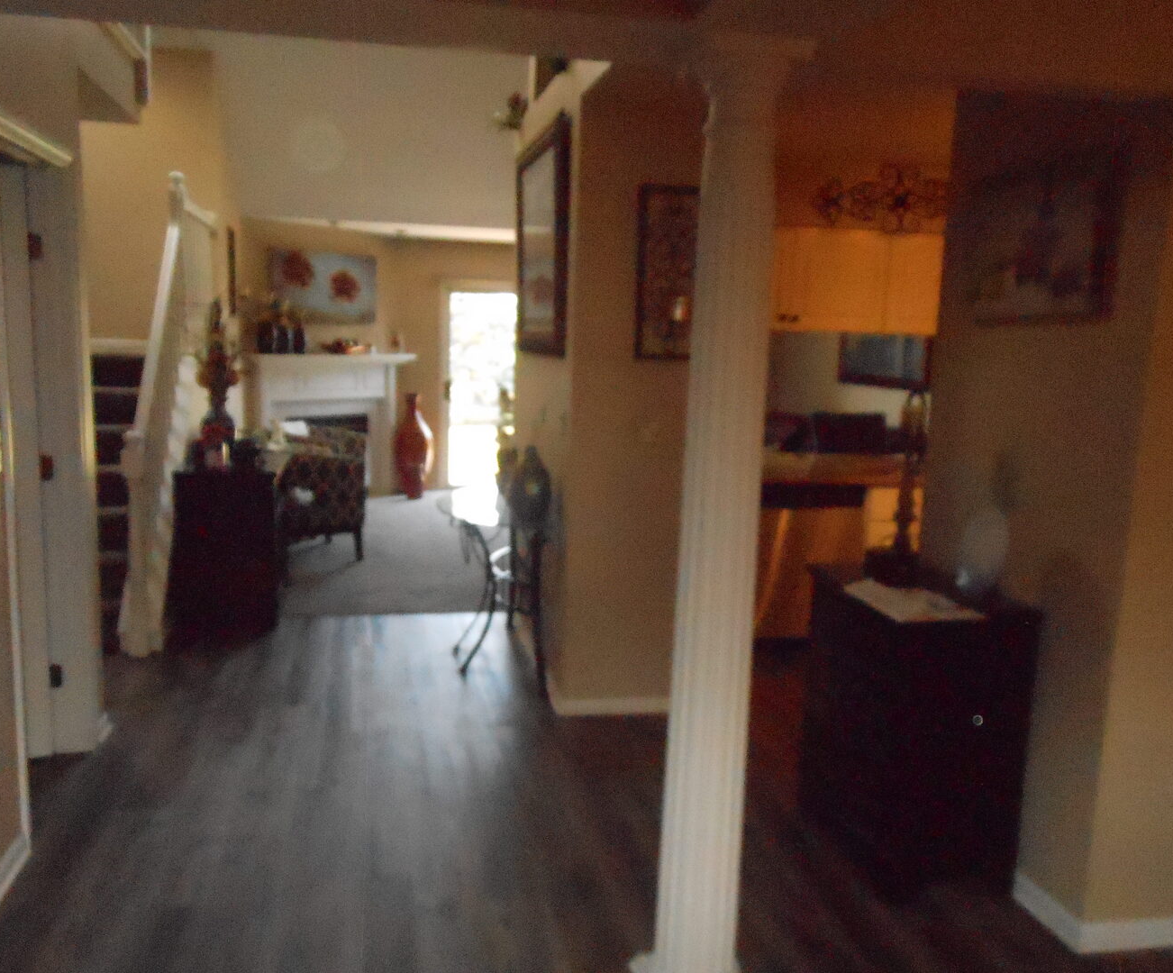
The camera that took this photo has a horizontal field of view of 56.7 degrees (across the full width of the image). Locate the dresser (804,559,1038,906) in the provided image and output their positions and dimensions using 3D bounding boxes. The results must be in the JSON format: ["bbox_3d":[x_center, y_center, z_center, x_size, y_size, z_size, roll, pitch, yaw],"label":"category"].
[{"bbox_3d":[1.000,0.742,3.394,0.430,0.840,0.660,0,8,-11],"label":"dresser"}]

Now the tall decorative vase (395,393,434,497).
[{"bbox_3d":[-1.605,-0.369,10.085,0.340,0.960,0.340,0,8,-11],"label":"tall decorative vase"}]

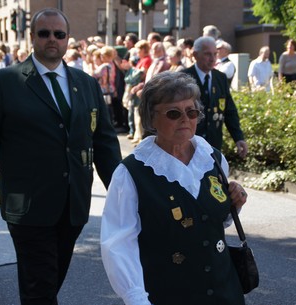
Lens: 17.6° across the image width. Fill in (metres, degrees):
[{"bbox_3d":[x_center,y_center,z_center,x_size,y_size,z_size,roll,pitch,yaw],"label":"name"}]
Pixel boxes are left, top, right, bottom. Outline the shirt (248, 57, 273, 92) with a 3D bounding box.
[{"bbox_3d":[2.046,-1.400,17.400,0.500,0.690,0.340,-6,8,-44],"label":"shirt"}]

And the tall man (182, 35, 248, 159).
[{"bbox_3d":[0.481,0.008,7.330,0.580,1.780,0.460,-3,6,-25],"label":"tall man"}]

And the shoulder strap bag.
[{"bbox_3d":[0.322,0.258,3.480,0.170,0.530,0.240,-2,6,-18],"label":"shoulder strap bag"}]

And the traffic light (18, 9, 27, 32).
[{"bbox_3d":[-4.945,-5.223,38.000,0.300,0.880,0.280,-2,6,-18],"label":"traffic light"}]

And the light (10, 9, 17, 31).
[{"bbox_3d":[-5.330,-5.263,38.000,0.280,0.850,0.300,4,7,33],"label":"light"}]

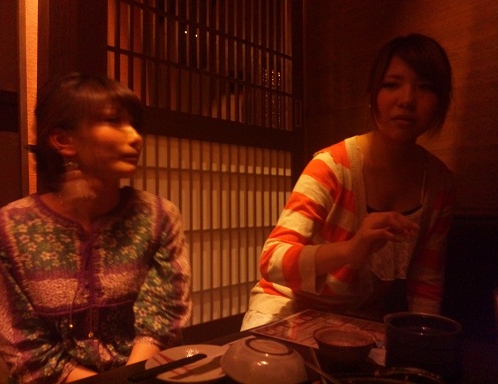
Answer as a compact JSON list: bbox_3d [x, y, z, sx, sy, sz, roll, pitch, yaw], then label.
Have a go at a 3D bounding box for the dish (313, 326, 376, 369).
[{"bbox_3d":[0.148,0.241,0.660,0.095,0.039,0.095,0,0,0],"label":"dish"}]

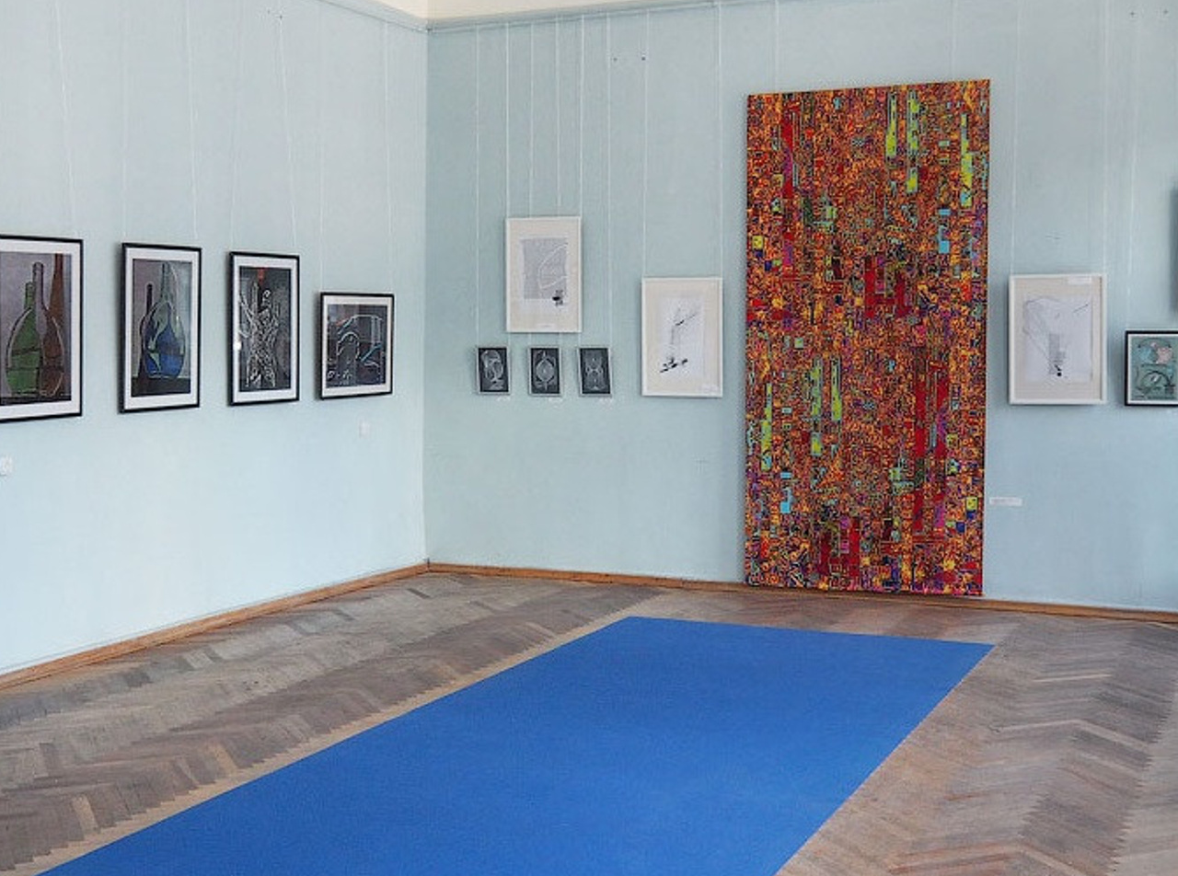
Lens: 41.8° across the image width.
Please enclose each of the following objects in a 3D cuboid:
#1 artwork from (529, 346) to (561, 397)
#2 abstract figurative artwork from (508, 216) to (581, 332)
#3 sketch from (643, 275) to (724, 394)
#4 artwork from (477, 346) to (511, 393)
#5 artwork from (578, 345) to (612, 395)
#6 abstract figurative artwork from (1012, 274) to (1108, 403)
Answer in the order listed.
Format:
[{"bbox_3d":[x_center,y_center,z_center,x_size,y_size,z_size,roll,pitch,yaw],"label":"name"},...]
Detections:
[{"bbox_3d":[-0.276,-0.413,9.640,0.211,0.300,0.020,1,4,24],"label":"artwork"},{"bbox_3d":[-0.281,-1.013,9.596,0.506,0.713,0.030,1,4,24],"label":"abstract figurative artwork"},{"bbox_3d":[0.560,-0.602,9.245,0.502,0.709,0.030,1,4,24],"label":"sketch"},{"bbox_3d":[-0.605,-0.422,9.788,0.210,0.296,0.020,1,4,24],"label":"artwork"},{"bbox_3d":[0.039,-0.407,9.499,0.205,0.296,0.020,1,4,24],"label":"artwork"},{"bbox_3d":[2.537,-0.531,8.359,0.494,0.702,0.030,1,4,24],"label":"abstract figurative artwork"}]

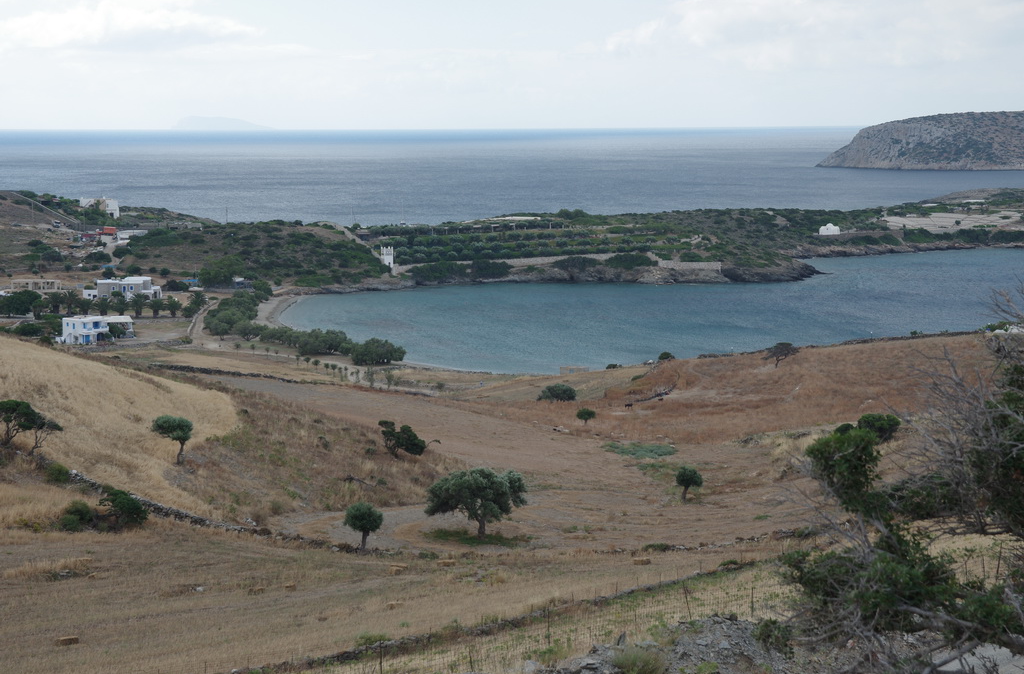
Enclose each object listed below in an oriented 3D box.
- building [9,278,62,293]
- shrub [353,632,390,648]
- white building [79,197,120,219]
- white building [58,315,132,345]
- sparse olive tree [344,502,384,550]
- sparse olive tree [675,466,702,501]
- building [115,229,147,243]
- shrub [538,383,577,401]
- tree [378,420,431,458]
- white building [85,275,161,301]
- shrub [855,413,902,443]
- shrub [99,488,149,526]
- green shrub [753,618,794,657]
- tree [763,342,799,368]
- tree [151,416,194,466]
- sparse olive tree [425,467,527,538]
[{"bbox_3d":[-157.747,-16.989,705.000,16.070,4.010,9.000,0,6,-3],"label":"building"},{"bbox_3d":[-5.898,12.853,90.000,1.522,0.683,1.200,0,6,0],"label":"shrub"},{"bbox_3d":[-170.527,-53.122,880.000,16.026,8.600,11.000,1,6,10],"label":"white building"},{"bbox_3d":[-109.442,-2.017,560.000,19.020,6.560,11.500,-1,6,-6],"label":"white building"},{"bbox_3d":[-8.246,10.594,119.000,2.236,2.617,2.200,0,6,0],"label":"sparse olive tree"},{"bbox_3d":[15.587,12.940,188.000,2.460,3.030,2.330,0,6,0],"label":"sparse olive tree"},{"bbox_3d":[-152.135,-40.330,850.000,12.326,4.300,7.000,1,6,10],"label":"building"},{"bbox_3d":[8.231,10.219,385.000,6.870,3.260,5.840,0,6,0],"label":"shrub"},{"bbox_3d":[-8.294,7.984,165.000,4.108,2.930,3.100,0,6,0],"label":"tree"},{"bbox_3d":[-122.853,-15.195,672.000,21.970,6.780,13.000,0,6,6],"label":"white building"},{"bbox_3d":[34.433,8.598,200.000,4.090,3.020,3.480,0,6,0],"label":"shrub"},{"bbox_3d":[-27.374,12.086,150.000,3.460,2.850,2.770,0,6,0],"label":"shrub"},{"bbox_3d":[6.142,7.058,50.000,0.987,0.864,0.950,0,6,0],"label":"green shrub"},{"bbox_3d":[47.298,3.260,375.000,6.300,4.590,5.350,0,6,0],"label":"tree"},{"bbox_3d":[-23.674,7.161,148.000,2.920,3.392,2.800,0,6,0],"label":"tree"},{"bbox_3d":[-2.150,9.967,128.000,6.103,4.119,6.000,0,6,0],"label":"sparse olive tree"}]

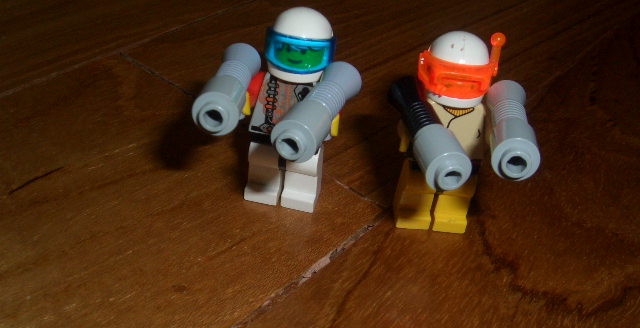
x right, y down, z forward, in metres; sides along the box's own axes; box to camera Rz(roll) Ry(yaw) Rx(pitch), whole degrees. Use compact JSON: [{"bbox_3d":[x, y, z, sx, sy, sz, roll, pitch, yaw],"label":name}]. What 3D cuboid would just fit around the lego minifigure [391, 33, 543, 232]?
[{"bbox_3d":[0.027,-0.001,0.128,0.028,0.043,0.033,4,32,-4],"label":"lego minifigure"}]

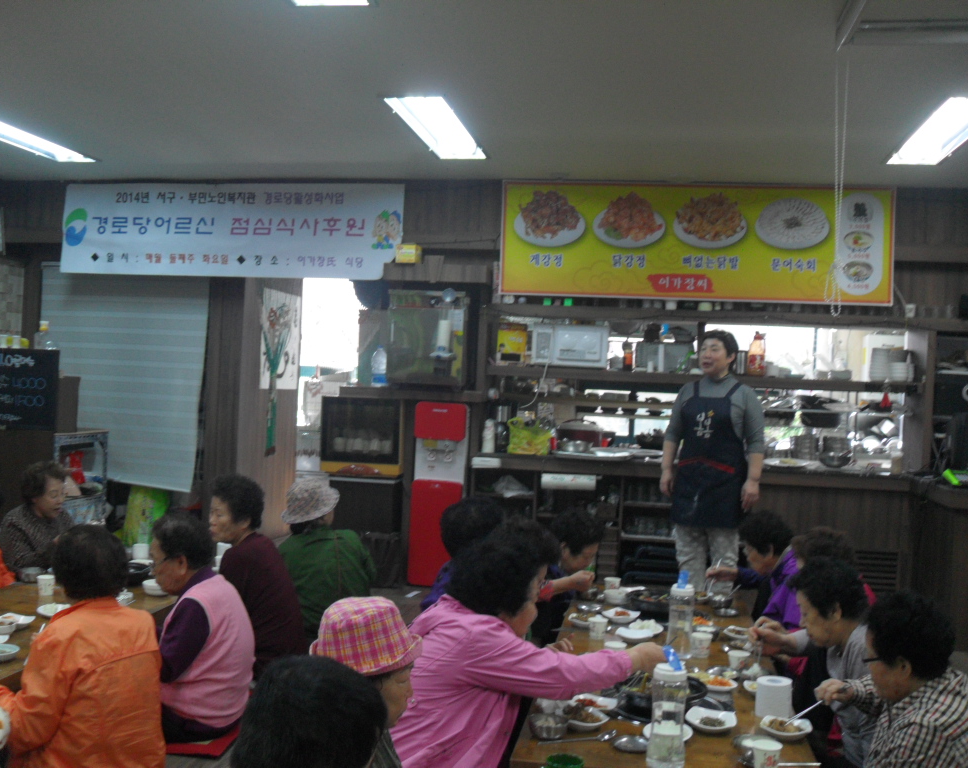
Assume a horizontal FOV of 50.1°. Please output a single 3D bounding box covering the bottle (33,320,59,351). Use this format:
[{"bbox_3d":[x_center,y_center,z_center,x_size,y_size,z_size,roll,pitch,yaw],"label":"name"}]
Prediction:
[{"bbox_3d":[-2.531,-0.218,5.961,0.108,0.290,0.105,2,0,10],"label":"bottle"}]

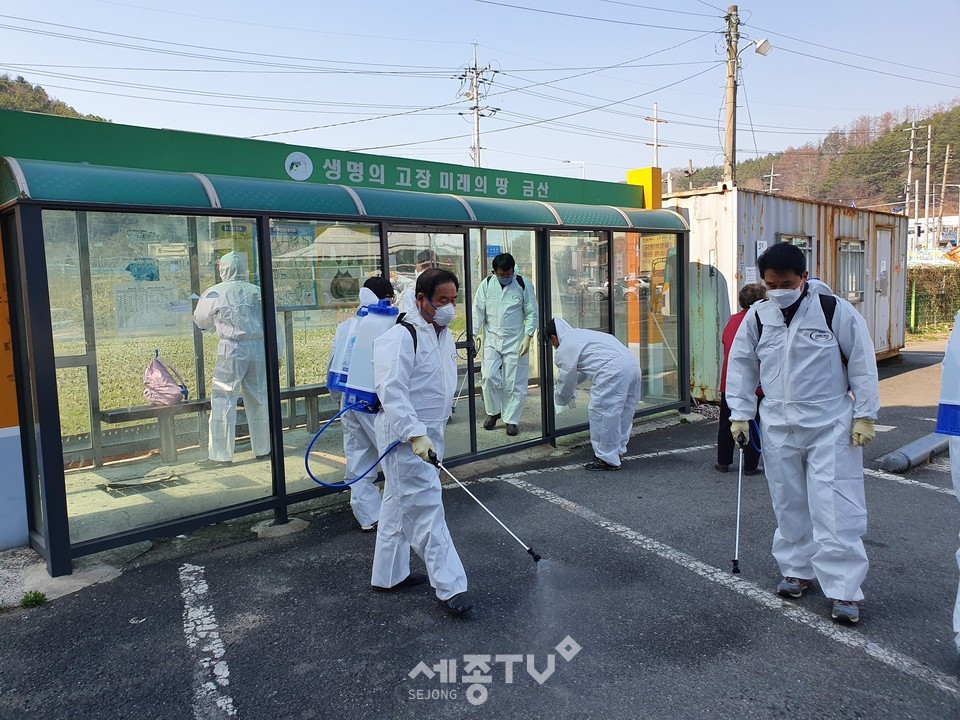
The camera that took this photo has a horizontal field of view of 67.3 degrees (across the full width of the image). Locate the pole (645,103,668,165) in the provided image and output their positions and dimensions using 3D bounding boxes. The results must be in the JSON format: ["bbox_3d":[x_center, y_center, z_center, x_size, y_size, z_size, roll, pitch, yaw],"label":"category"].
[{"bbox_3d":[11.959,-10.255,48.433,2.000,13.799,0.500,-7,7,-44],"label":"pole"}]

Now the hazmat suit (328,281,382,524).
[{"bbox_3d":[-0.745,0.325,4.880,0.600,1.570,0.520,3,7,43],"label":"hazmat suit"}]

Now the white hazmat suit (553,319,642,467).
[{"bbox_3d":[1.050,0.275,6.380,0.760,1.270,0.550,0,6,21],"label":"white hazmat suit"}]

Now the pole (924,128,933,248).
[{"bbox_3d":[28.048,-9.166,45.145,0.300,11.034,0.300,-2,5,0],"label":"pole"}]

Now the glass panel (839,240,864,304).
[{"bbox_3d":[6.050,-1.430,11.750,0.100,1.050,1.250,3,7,43],"label":"glass panel"}]

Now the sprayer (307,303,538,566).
[{"bbox_3d":[-0.245,0.330,3.580,1.100,1.250,0.500,0,6,26],"label":"sprayer"}]

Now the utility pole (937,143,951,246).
[{"bbox_3d":[26.933,-7.993,42.150,0.300,9.316,0.300,2,5,0],"label":"utility pole"}]

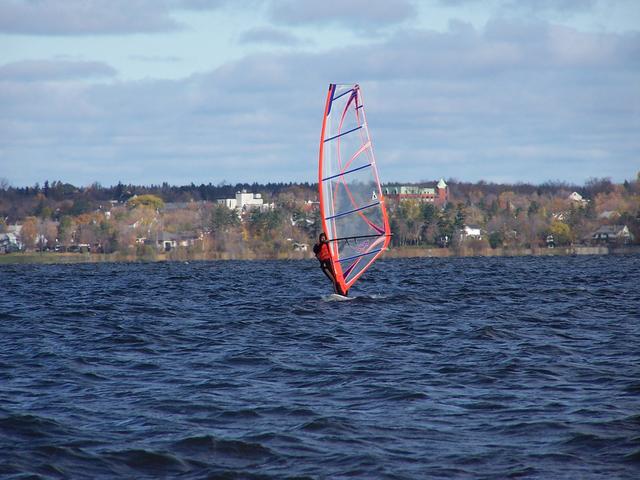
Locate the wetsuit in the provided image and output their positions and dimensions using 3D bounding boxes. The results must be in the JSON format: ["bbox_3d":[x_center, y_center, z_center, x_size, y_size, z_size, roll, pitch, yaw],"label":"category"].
[{"bbox_3d":[0.239,0.681,168.000,0.550,1.420,0.450,-9,-10,-38],"label":"wetsuit"}]

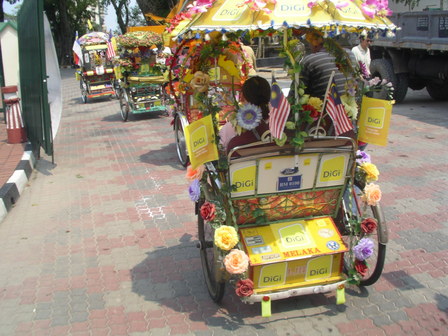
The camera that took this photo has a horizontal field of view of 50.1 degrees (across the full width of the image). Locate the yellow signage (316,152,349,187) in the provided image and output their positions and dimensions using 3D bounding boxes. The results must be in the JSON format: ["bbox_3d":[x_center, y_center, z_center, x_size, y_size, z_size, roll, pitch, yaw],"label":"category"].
[{"bbox_3d":[0.690,0.013,3.043,0.205,0.210,0.020,-6,25,-16],"label":"yellow signage"}]

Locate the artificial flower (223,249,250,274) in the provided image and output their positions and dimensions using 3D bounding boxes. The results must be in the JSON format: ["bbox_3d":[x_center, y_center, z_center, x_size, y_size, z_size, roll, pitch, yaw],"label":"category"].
[{"bbox_3d":[0.071,0.528,2.705,0.145,0.145,0.090,-2,14,1],"label":"artificial flower"}]

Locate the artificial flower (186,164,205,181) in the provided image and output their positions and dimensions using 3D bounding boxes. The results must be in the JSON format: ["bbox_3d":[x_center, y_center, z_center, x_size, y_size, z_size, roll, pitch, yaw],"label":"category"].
[{"bbox_3d":[-0.171,0.025,2.979,0.125,0.115,0.090,7,16,26],"label":"artificial flower"}]

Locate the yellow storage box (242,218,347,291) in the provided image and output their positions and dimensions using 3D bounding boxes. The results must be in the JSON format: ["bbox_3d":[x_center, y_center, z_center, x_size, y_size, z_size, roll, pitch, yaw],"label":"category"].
[{"bbox_3d":[0.413,0.509,2.896,0.600,0.315,0.280,-6,14,-14],"label":"yellow storage box"}]

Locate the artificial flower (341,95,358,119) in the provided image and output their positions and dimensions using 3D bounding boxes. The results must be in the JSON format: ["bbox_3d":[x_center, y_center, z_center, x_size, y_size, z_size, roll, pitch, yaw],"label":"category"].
[{"bbox_3d":[0.799,-0.389,3.075,0.130,0.165,0.090,-4,15,-12],"label":"artificial flower"}]

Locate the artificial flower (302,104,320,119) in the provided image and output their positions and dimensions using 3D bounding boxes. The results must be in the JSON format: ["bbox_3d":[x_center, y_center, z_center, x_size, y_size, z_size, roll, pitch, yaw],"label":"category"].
[{"bbox_3d":[0.544,-0.351,2.979,0.120,0.100,0.080,-2,15,-6],"label":"artificial flower"}]

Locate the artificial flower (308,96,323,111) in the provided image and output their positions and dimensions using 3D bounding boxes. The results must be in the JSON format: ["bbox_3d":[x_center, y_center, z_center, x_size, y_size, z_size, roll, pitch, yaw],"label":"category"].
[{"bbox_3d":[0.582,-0.410,3.046,0.090,0.090,0.070,1,15,11],"label":"artificial flower"}]

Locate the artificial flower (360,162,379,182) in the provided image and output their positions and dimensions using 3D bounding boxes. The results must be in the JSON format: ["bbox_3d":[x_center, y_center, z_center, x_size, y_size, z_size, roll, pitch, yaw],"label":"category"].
[{"bbox_3d":[0.951,0.029,3.130,0.100,0.115,0.090,-7,15,-19],"label":"artificial flower"}]

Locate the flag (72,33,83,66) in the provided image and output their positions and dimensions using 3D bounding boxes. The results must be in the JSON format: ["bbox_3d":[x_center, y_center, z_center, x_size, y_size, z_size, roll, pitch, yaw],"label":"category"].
[{"bbox_3d":[-4.221,-3.415,13.800,0.300,0.980,0.200,-7,15,-24],"label":"flag"}]

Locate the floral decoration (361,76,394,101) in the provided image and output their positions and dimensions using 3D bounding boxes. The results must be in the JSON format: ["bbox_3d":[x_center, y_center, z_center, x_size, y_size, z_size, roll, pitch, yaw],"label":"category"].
[{"bbox_3d":[1.000,-0.518,3.119,0.215,0.150,0.120,3,15,17],"label":"floral decoration"}]

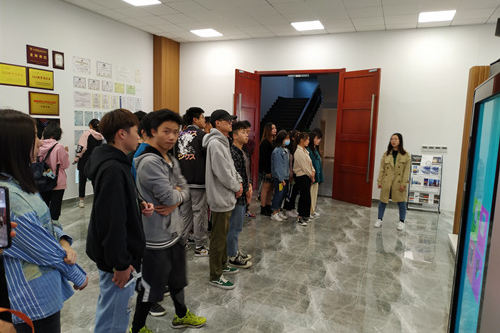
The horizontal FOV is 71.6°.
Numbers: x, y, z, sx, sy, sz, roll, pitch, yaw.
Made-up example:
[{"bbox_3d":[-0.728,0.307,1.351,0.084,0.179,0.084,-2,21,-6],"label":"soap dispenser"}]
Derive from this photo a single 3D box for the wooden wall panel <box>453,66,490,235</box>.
[{"bbox_3d":[3.290,-0.201,5.173,0.240,2.470,0.260,5,7,23],"label":"wooden wall panel"}]

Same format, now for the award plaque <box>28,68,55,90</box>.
[{"bbox_3d":[-3.556,-1.477,5.928,0.030,0.335,0.465,5,7,23],"label":"award plaque"}]

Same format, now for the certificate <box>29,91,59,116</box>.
[{"bbox_3d":[-3.634,-1.098,6.149,0.025,0.393,0.566,5,8,23],"label":"certificate"}]

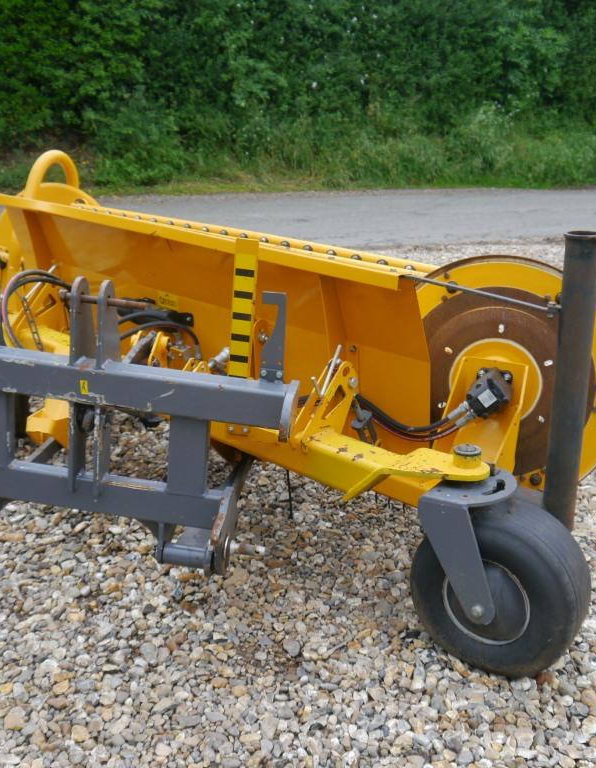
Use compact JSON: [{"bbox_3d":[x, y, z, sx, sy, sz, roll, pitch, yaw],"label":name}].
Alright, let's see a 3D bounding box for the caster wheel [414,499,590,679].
[{"bbox_3d":[0.545,0.543,2.237,0.455,0.455,0.235,12,22,32],"label":"caster wheel"}]

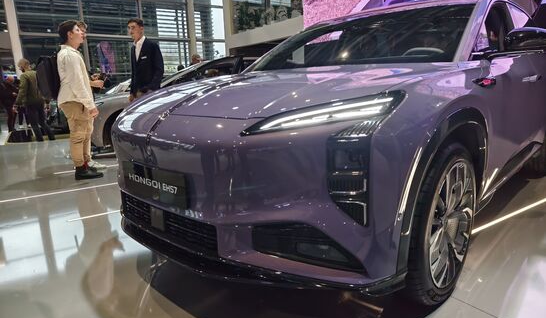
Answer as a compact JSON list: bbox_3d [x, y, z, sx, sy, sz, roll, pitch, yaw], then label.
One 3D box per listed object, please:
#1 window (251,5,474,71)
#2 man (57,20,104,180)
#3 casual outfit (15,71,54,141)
[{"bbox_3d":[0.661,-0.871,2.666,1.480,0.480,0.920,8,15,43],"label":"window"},{"bbox_3d":[-2.270,-0.678,4.287,0.460,1.810,0.500,-6,12,-21],"label":"man"},{"bbox_3d":[-5.194,-1.122,7.844,0.430,1.510,0.520,6,14,36],"label":"casual outfit"}]

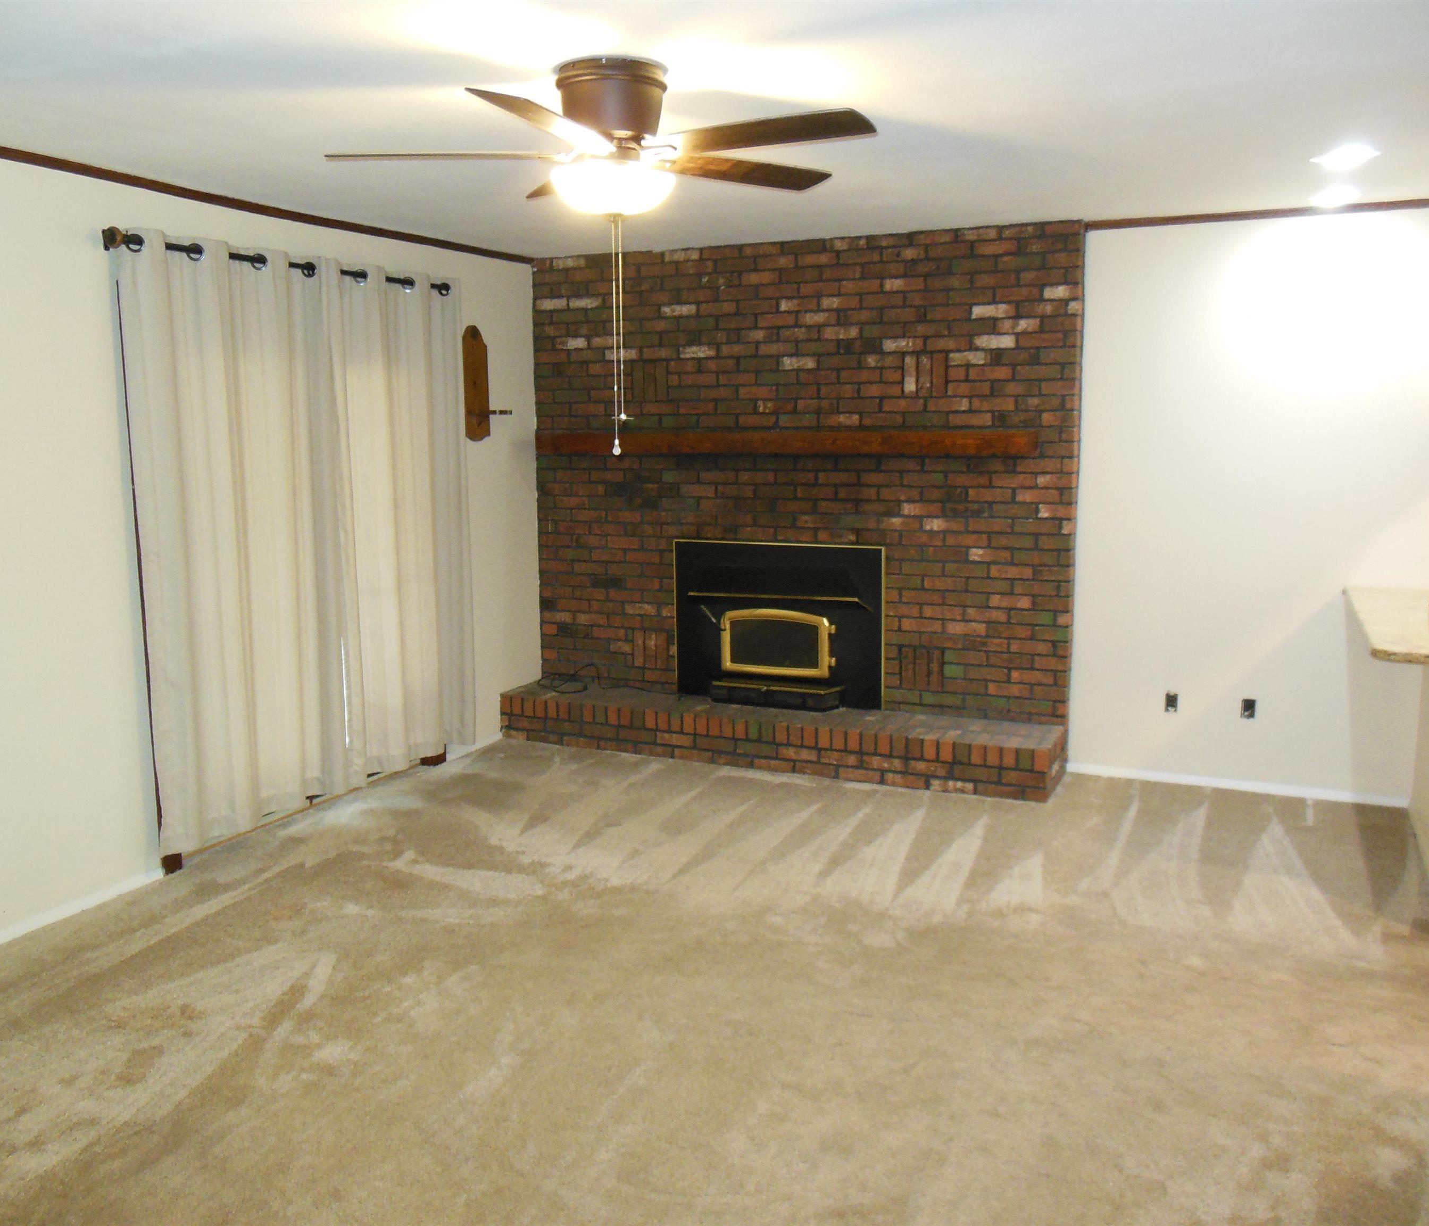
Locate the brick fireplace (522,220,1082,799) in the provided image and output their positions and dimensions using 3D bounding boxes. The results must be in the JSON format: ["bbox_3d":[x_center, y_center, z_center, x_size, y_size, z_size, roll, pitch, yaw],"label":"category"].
[{"bbox_3d":[0.249,-0.511,5.580,2.759,2.440,0.474,4,10,25],"label":"brick fireplace"}]

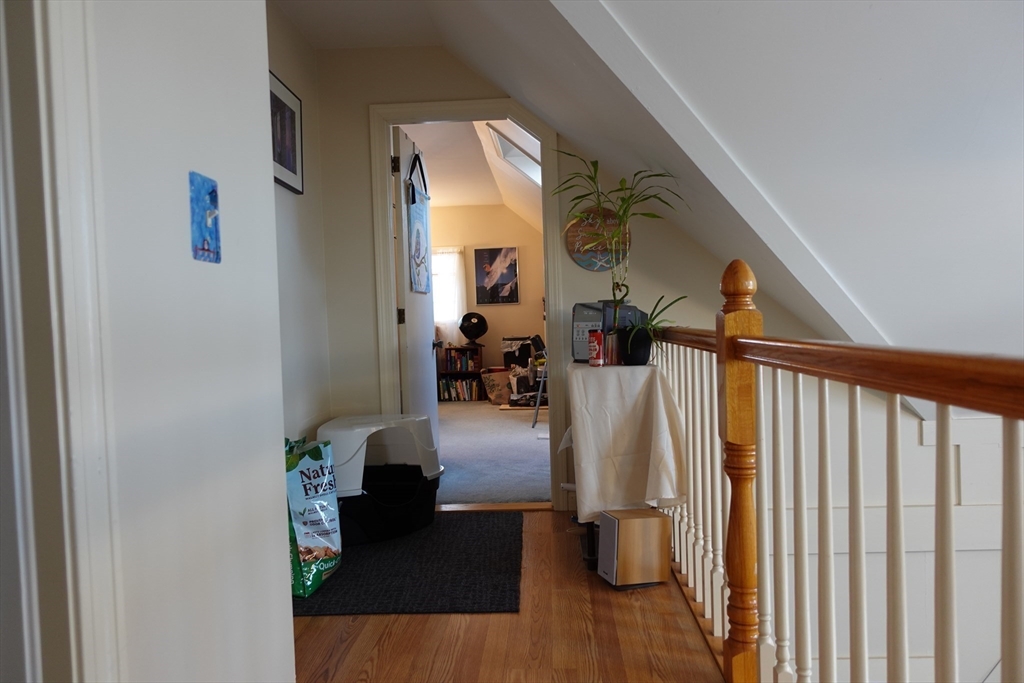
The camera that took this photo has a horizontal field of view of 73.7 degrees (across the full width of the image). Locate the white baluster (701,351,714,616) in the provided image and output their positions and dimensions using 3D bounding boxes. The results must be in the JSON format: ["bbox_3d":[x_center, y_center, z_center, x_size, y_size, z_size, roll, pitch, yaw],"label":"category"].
[{"bbox_3d":[0.630,0.465,2.230,0.032,0.878,0.032,-2,2,3],"label":"white baluster"}]

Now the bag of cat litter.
[{"bbox_3d":[-0.819,0.656,2.660,0.159,0.567,0.308,-2,2,11],"label":"bag of cat litter"}]

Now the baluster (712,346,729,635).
[{"bbox_3d":[0.624,0.469,2.103,0.032,0.878,0.032,-2,2,3],"label":"baluster"}]

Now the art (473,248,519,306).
[{"bbox_3d":[-0.181,-0.800,8.425,0.537,0.702,0.030,-2,2,3],"label":"art"}]

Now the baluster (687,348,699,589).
[{"bbox_3d":[0.643,0.456,2.487,0.032,0.878,0.032,-2,2,3],"label":"baluster"}]

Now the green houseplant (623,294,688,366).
[{"bbox_3d":[0.557,-0.047,2.722,0.269,0.279,0.229,-2,2,3],"label":"green houseplant"}]

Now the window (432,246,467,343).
[{"bbox_3d":[-0.960,-0.573,8.442,0.796,1.174,0.100,-2,2,3],"label":"window"}]

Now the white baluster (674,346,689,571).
[{"bbox_3d":[0.649,0.452,2.613,0.032,0.878,0.032,-2,2,3],"label":"white baluster"}]

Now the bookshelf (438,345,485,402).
[{"bbox_3d":[-0.613,0.408,8.378,0.577,0.667,0.279,-2,2,3],"label":"bookshelf"}]

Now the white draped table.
[{"bbox_3d":[0.428,0.495,2.786,0.428,0.796,0.478,-2,2,3],"label":"white draped table"}]

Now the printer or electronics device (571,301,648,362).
[{"bbox_3d":[0.415,-0.038,2.958,0.288,0.252,0.169,-4,2,-42],"label":"printer or electronics device"}]

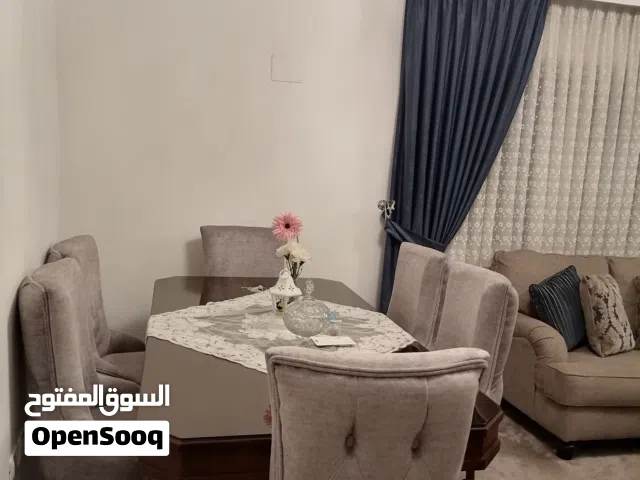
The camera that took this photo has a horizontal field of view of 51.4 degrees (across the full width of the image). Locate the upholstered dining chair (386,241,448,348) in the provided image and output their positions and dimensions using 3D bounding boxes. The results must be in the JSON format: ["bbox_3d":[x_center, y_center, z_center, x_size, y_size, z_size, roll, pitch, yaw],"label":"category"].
[{"bbox_3d":[0.246,0.547,3.272,0.610,1.010,0.505,1,8,-13],"label":"upholstered dining chair"}]

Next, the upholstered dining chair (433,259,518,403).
[{"bbox_3d":[0.376,0.629,2.691,0.610,1.010,0.505,1,8,-13],"label":"upholstered dining chair"}]

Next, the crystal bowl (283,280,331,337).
[{"bbox_3d":[-0.057,0.258,2.564,0.180,0.200,0.180,3,7,0],"label":"crystal bowl"}]

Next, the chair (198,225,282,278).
[{"bbox_3d":[-0.407,0.466,3.656,0.505,1.010,0.610,1,8,-13],"label":"chair"}]

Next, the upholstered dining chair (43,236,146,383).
[{"bbox_3d":[-0.873,0.533,2.978,0.610,1.010,0.505,1,8,-13],"label":"upholstered dining chair"}]

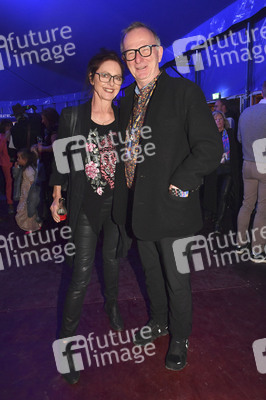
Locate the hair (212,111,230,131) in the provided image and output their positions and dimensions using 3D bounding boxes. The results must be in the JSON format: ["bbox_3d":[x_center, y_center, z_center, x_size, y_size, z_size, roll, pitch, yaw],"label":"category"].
[{"bbox_3d":[1.159,-1.044,3.500,0.220,0.260,0.230,7,15,29],"label":"hair"}]

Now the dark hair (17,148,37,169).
[{"bbox_3d":[-1.399,-0.545,3.500,0.250,0.250,0.210,-4,14,-17],"label":"dark hair"}]

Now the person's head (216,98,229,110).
[{"bbox_3d":[1.344,-1.426,4.000,0.200,0.210,0.180,-1,13,-3],"label":"person's head"}]

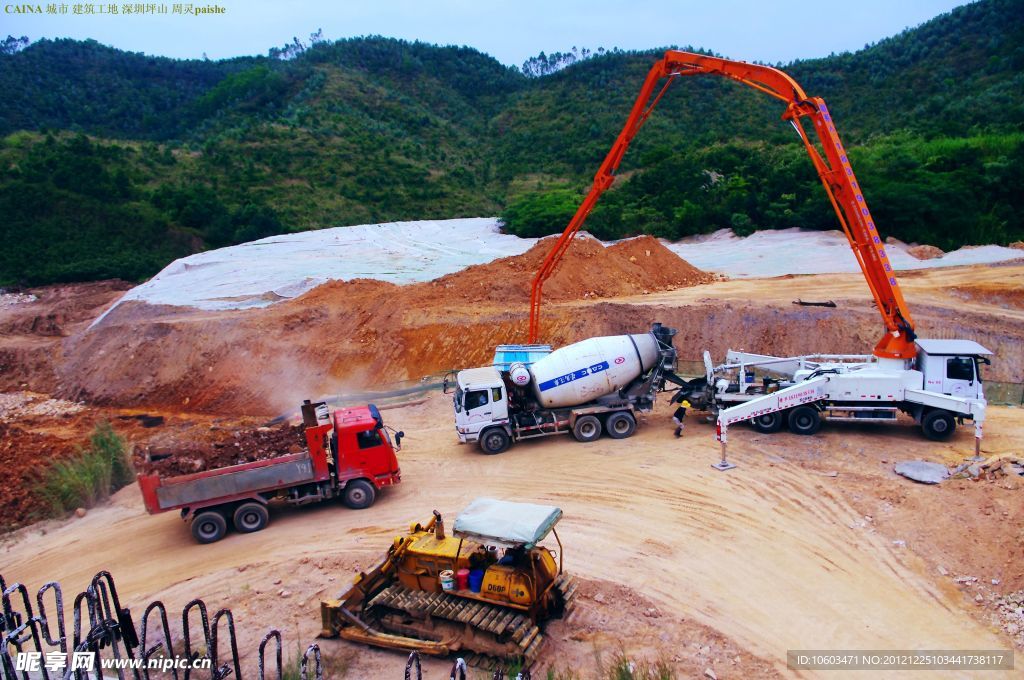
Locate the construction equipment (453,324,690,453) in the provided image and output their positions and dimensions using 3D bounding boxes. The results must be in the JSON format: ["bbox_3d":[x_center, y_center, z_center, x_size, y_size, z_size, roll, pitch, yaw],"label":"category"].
[{"bbox_3d":[2.364,1.864,31.151,9.500,4.150,2.500,-7,12,-4],"label":"construction equipment"}]

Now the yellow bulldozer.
[{"bbox_3d":[-1.380,5.050,17.216,5.100,2.780,3.550,3,13,23],"label":"yellow bulldozer"}]

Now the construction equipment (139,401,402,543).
[{"bbox_3d":[-8.285,4.457,27.023,8.250,3.500,2.500,-10,12,-16],"label":"construction equipment"}]

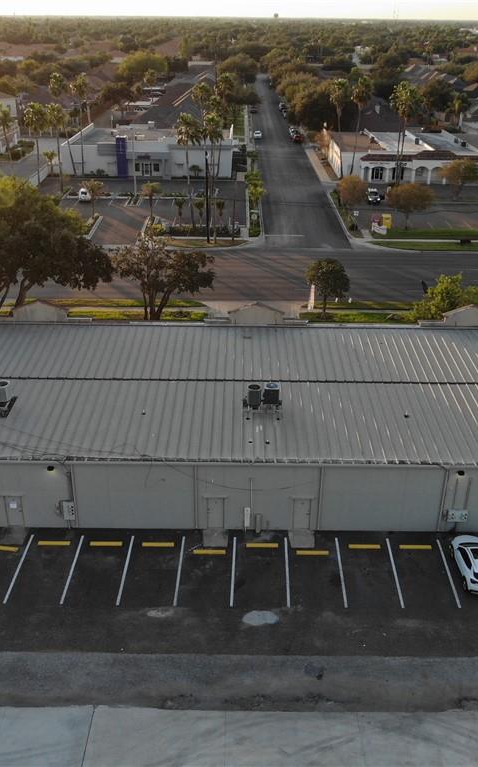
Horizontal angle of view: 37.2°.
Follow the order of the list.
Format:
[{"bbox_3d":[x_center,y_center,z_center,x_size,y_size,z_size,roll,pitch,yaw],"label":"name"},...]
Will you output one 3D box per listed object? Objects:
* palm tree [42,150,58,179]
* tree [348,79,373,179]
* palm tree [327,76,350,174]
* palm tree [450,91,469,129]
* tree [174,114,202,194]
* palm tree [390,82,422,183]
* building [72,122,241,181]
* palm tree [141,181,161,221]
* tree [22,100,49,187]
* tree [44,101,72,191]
[{"bbox_3d":[-33.150,-38.534,124.632,2.600,4.618,2.600,0,27,0],"label":"palm tree"},{"bbox_3d":[21.769,-45.639,127.666,4.100,17.700,4.100,1,27,0],"label":"tree"},{"bbox_3d":[17.502,-44.269,124.009,3.400,16.380,3.400,0,27,0],"label":"palm tree"},{"bbox_3d":[58.808,-73.342,190.917,4.500,10.000,4.500,1,27,0],"label":"palm tree"},{"bbox_3d":[-6.655,-28.841,96.760,3.700,15.600,3.700,1,27,0],"label":"tree"},{"bbox_3d":[27.699,-41.614,118.893,5.021,16.630,4.400,0,27,0],"label":"palm tree"},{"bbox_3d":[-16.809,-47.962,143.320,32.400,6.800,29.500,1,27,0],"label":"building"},{"bbox_3d":[-12.775,-26.911,103.960,2.900,5.500,2.900,1,27,0],"label":"palm tree"},{"bbox_3d":[-33.678,-39.544,117.499,4.000,12.982,4.000,0,27,0],"label":"tree"},{"bbox_3d":[-28.400,-36.889,111.727,4.090,13.669,4.000,0,27,0],"label":"tree"}]

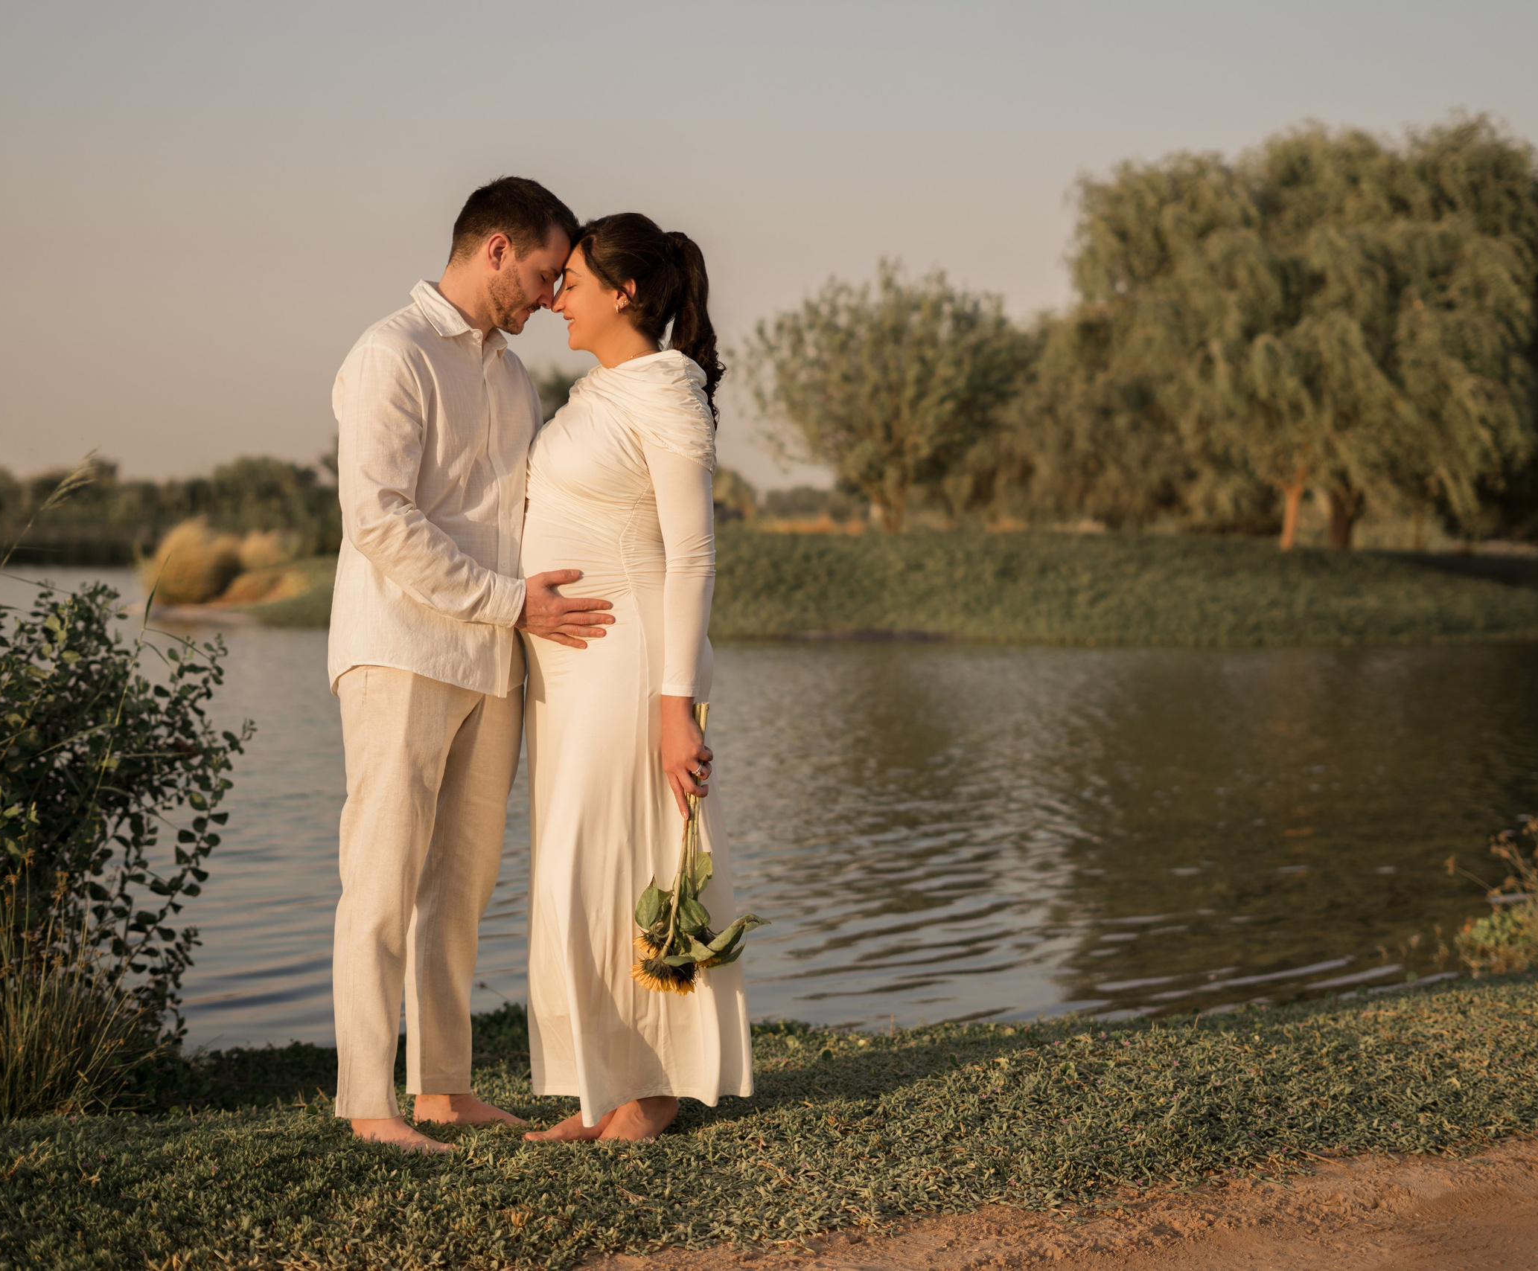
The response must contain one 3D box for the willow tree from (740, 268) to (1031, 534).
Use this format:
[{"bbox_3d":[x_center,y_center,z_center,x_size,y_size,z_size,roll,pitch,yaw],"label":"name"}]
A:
[{"bbox_3d":[1.856,-3.701,41.000,4.430,4.150,4.200,0,3,0],"label":"willow tree"}]

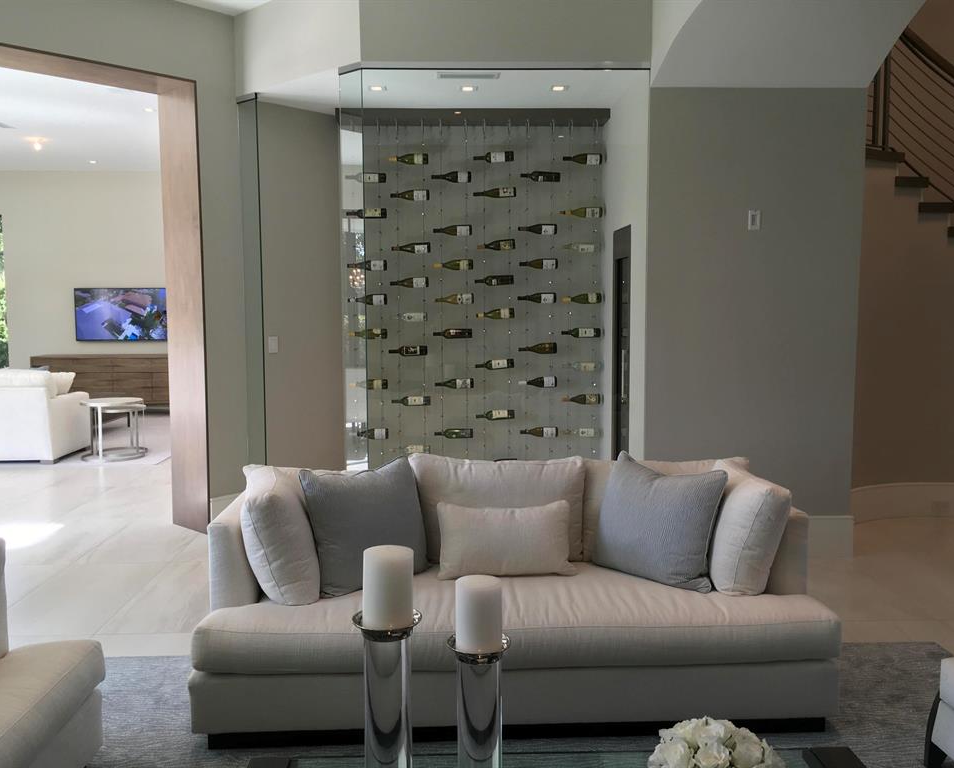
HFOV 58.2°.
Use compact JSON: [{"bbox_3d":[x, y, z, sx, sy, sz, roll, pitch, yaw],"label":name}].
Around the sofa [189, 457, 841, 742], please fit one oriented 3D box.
[{"bbox_3d":[0.135,0.831,3.654,2.380,0.910,1.080,0,5,-3],"label":"sofa"}]

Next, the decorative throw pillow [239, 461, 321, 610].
[{"bbox_3d":[-0.785,0.609,3.646,0.200,0.480,0.540,-14,6,0],"label":"decorative throw pillow"}]

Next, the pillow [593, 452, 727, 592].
[{"bbox_3d":[0.808,0.585,3.726,0.540,0.510,0.170,5,-15,43],"label":"pillow"}]

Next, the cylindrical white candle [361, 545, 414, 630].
[{"bbox_3d":[-0.182,0.421,1.768,0.102,0.154,0.102,0,5,0],"label":"cylindrical white candle"}]

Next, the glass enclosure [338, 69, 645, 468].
[{"bbox_3d":[0.078,-0.441,5.935,1.900,3.040,1.150,0,5,-1],"label":"glass enclosure"}]

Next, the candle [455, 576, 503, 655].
[{"bbox_3d":[0.004,0.503,1.861,0.102,0.150,0.102,0,5,0],"label":"candle"}]

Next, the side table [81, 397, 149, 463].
[{"bbox_3d":[-3.958,0.479,9.403,0.680,0.595,0.640,0,5,0],"label":"side table"}]

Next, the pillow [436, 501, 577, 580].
[{"bbox_3d":[0.119,0.661,3.697,0.580,0.330,0.150,0,-12,-3],"label":"pillow"}]

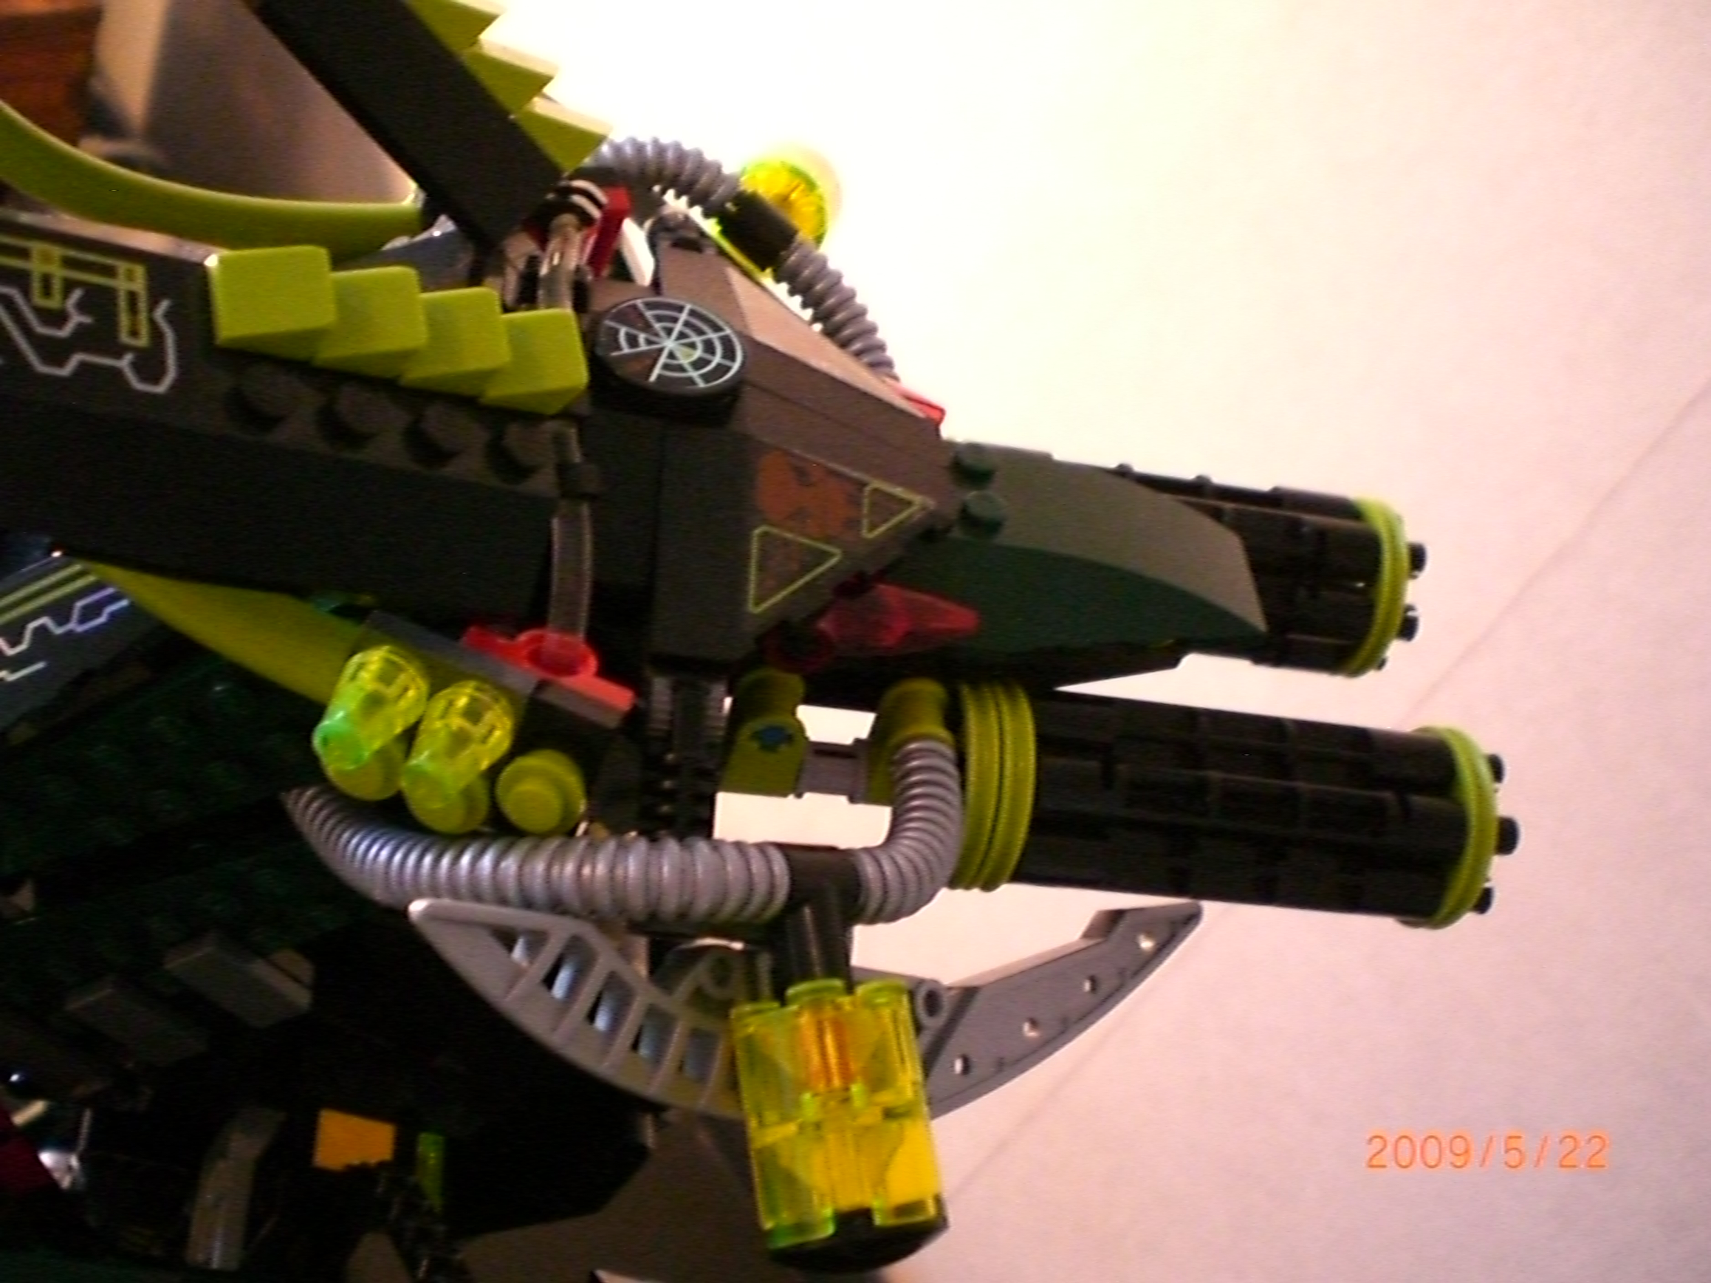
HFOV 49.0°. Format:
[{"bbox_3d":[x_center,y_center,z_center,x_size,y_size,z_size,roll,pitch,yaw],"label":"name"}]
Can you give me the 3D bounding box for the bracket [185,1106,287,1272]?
[{"bbox_3d":[-0.076,0.067,0.230,0.007,0.007,0.021,2,42,-5],"label":"bracket"}]

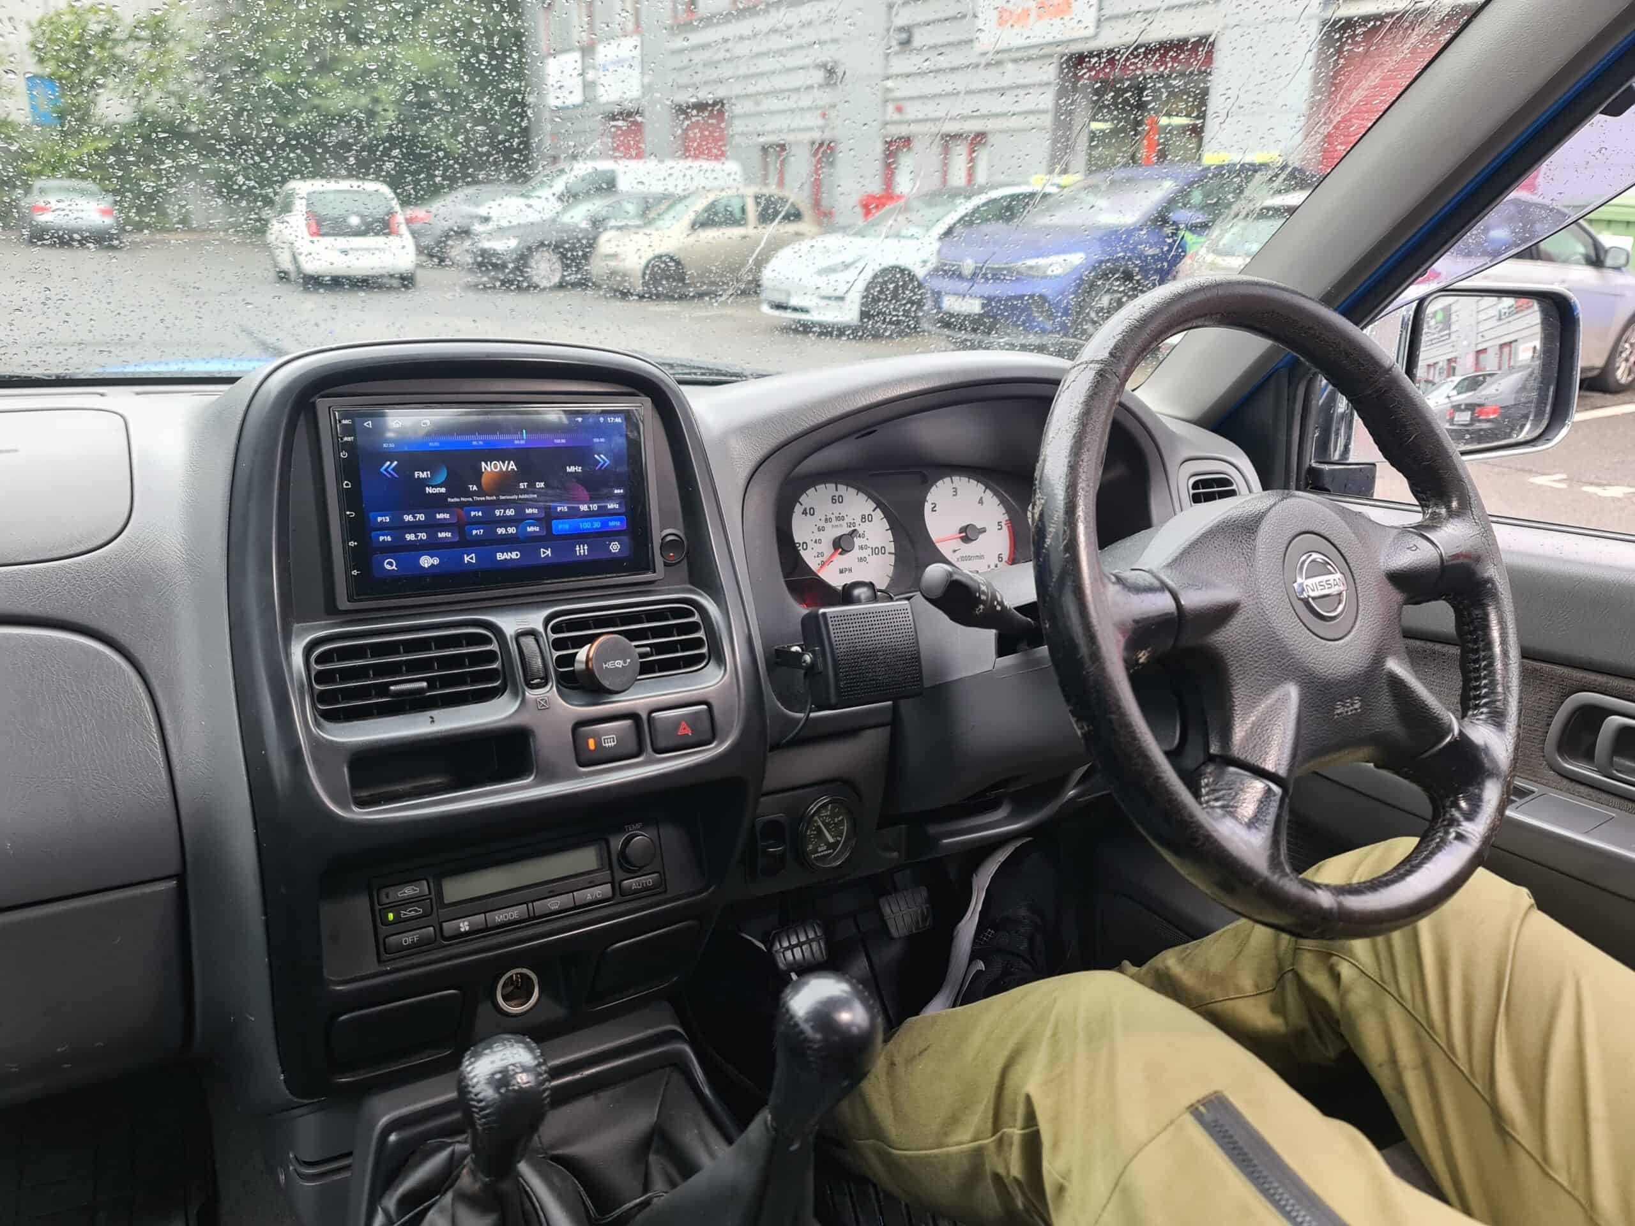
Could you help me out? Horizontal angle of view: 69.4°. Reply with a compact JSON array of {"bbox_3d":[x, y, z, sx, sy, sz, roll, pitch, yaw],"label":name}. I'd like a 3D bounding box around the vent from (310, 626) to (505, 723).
[{"bbox_3d":[-0.228,0.033,0.652,0.103,0.046,0.030,-7,1,-32],"label":"vent"}]

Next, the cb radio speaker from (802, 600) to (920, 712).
[{"bbox_3d":[0.030,0.029,0.843,0.071,0.068,0.041,-6,-4,-24],"label":"cb radio speaker"}]

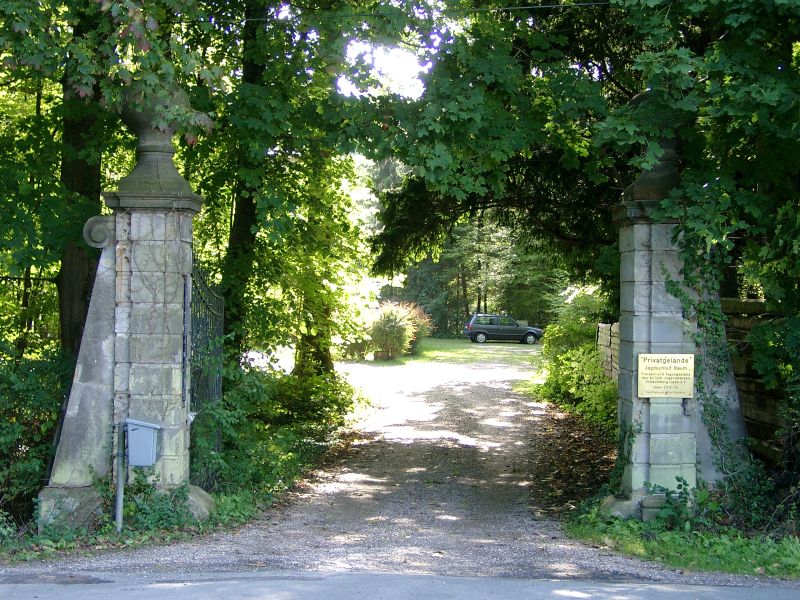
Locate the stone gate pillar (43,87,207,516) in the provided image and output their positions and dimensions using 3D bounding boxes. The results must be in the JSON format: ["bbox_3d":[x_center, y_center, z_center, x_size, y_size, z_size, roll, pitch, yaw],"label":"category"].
[{"bbox_3d":[-2.360,0.030,12.050,1.360,3.780,0.920,1,0,0],"label":"stone gate pillar"}]

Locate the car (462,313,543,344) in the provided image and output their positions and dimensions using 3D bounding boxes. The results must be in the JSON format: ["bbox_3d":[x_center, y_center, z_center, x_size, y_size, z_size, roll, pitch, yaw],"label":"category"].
[{"bbox_3d":[5.070,1.410,68.300,3.850,1.450,1.650,1,0,-6],"label":"car"}]

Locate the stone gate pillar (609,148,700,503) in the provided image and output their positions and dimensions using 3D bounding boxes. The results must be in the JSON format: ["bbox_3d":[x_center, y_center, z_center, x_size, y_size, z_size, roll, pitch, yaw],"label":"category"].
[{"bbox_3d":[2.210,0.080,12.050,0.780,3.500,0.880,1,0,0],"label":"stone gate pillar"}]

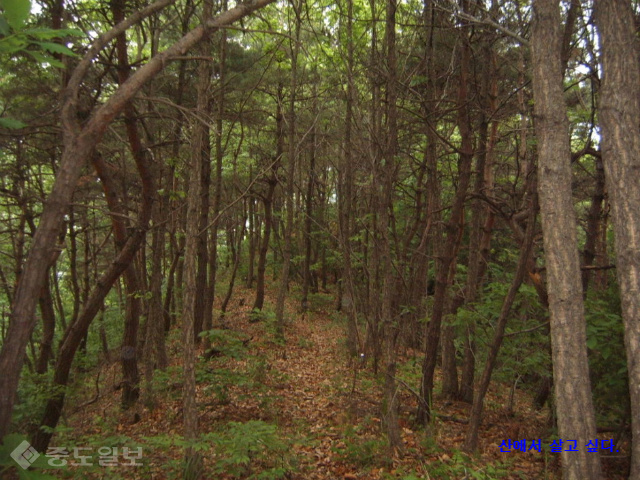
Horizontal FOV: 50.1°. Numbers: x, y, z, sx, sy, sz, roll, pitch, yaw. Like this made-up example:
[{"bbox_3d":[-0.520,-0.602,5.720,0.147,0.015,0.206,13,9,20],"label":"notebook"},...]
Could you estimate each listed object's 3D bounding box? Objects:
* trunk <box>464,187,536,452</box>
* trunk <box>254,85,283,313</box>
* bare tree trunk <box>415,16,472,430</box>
[{"bbox_3d":[1.513,0.640,5.735,0.573,2.215,0.450,0,-7,0],"label":"trunk"},{"bbox_3d":[-1.153,-0.982,15.316,0.596,5.181,0.550,0,-7,0],"label":"trunk"},{"bbox_3d":[1.238,-0.288,6.751,0.544,4.112,0.450,0,-7,0],"label":"bare tree trunk"}]

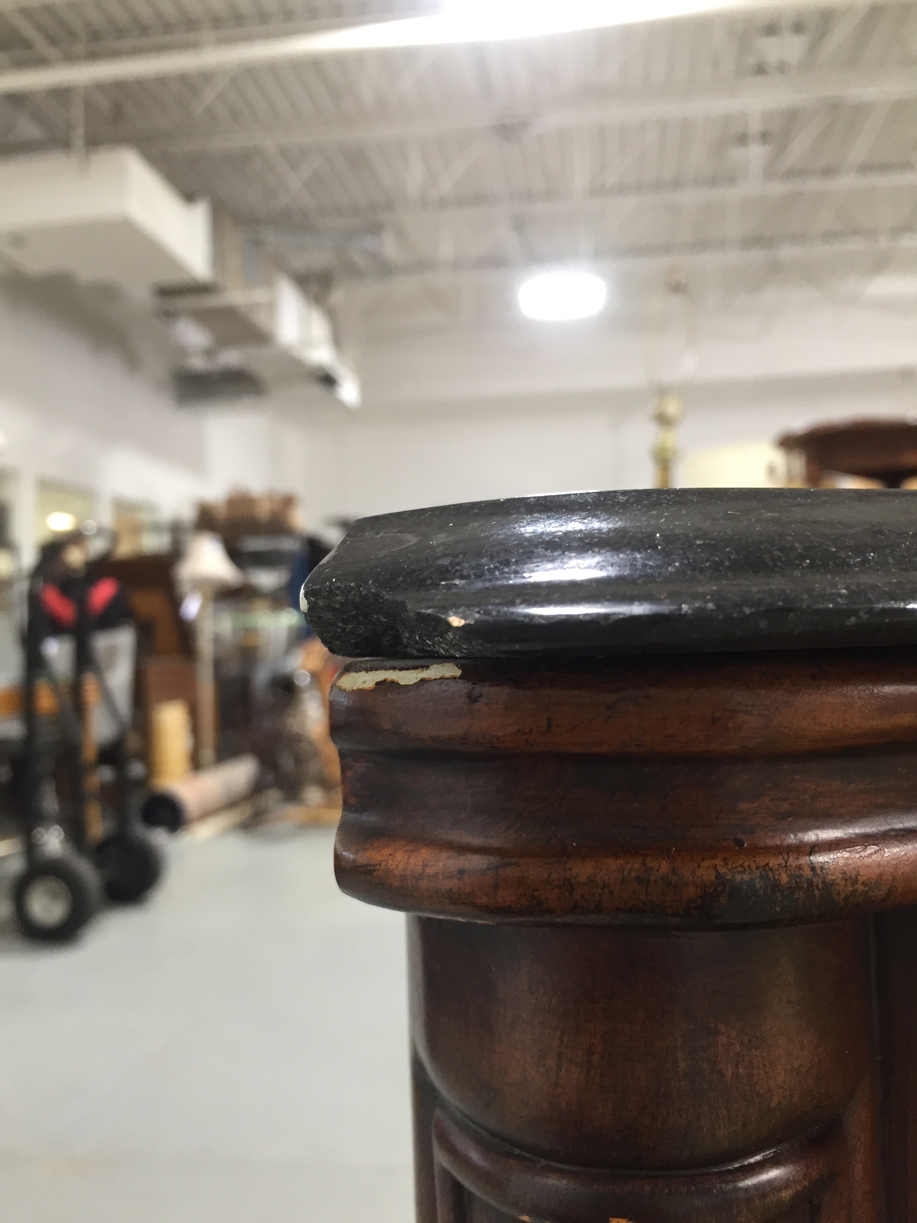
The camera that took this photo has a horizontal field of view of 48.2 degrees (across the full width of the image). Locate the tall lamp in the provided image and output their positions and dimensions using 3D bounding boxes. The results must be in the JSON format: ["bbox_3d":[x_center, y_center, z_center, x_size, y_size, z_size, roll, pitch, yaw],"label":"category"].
[{"bbox_3d":[-1.460,0.300,5.950,0.370,1.520,0.370,-1,-1,0],"label":"tall lamp"}]

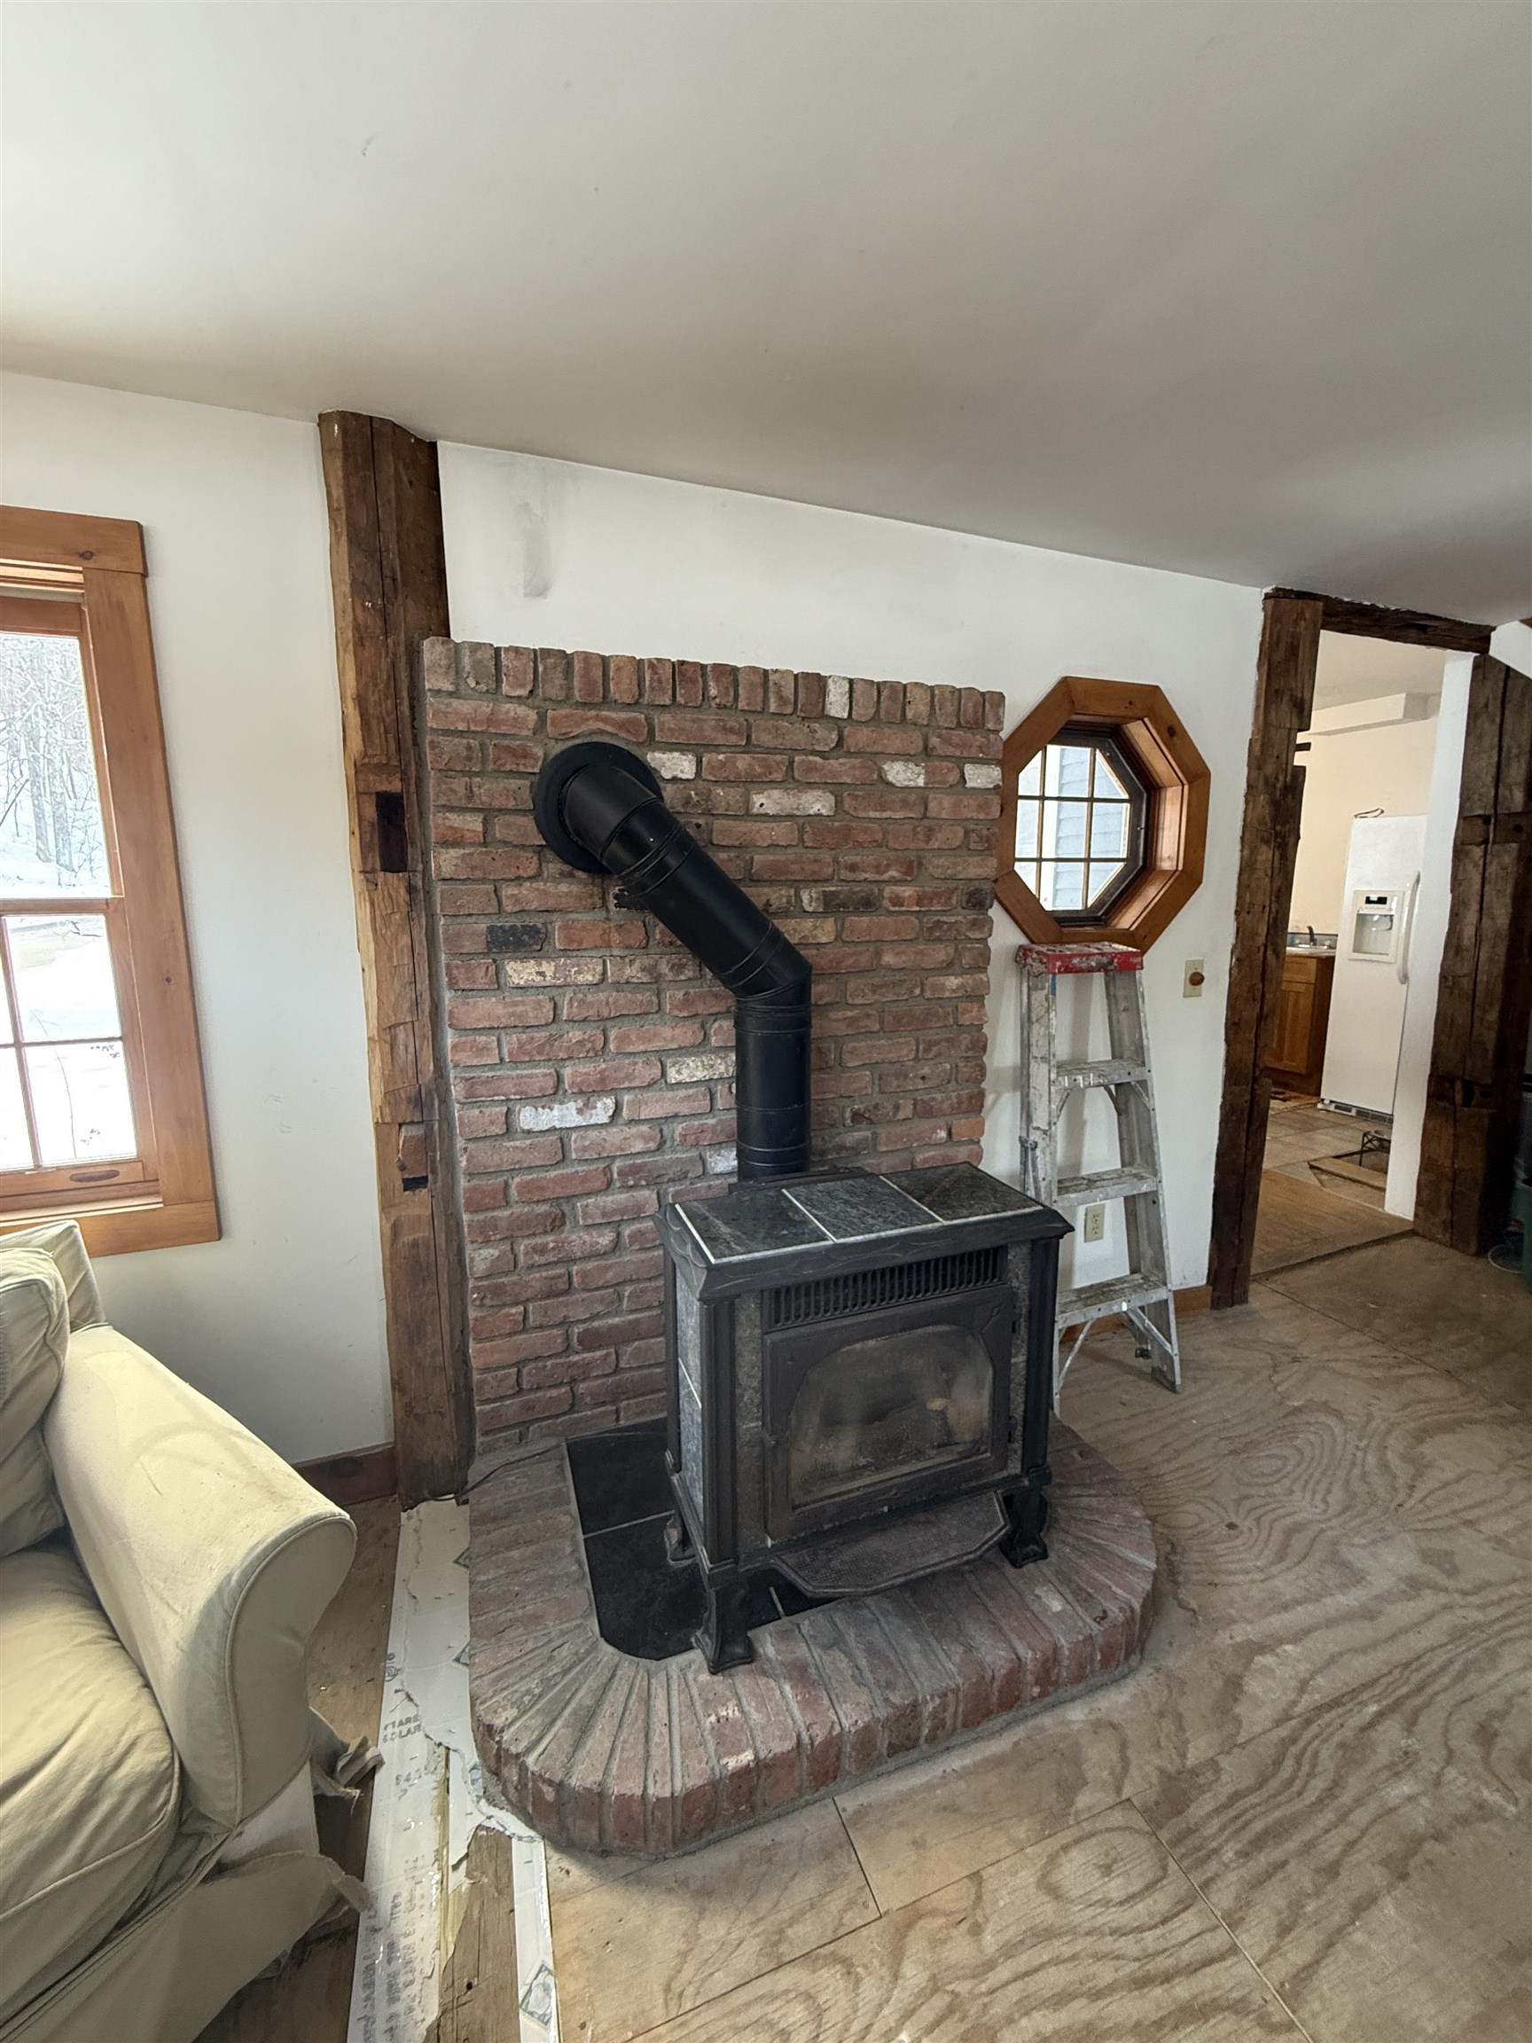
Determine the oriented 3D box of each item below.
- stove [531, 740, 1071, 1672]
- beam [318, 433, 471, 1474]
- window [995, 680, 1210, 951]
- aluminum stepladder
[{"bbox_3d":[0.044,0.225,1.554,0.815,1.531,0.745,-4,10,-20],"label":"stove"},{"bbox_3d":[-0.731,-0.030,1.745,0.200,2.213,0.150,-4,10,-20],"label":"beam"},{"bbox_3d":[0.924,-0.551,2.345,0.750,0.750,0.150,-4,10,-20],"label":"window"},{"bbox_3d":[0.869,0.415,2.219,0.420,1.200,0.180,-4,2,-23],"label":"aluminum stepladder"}]

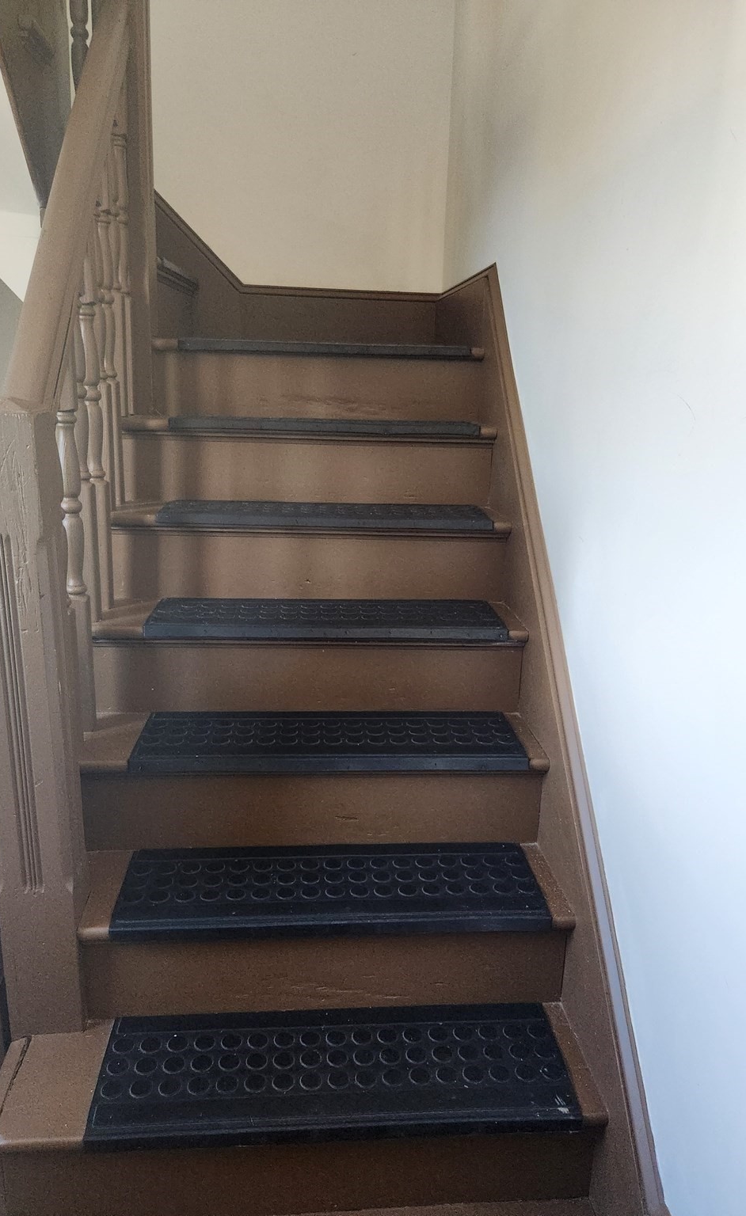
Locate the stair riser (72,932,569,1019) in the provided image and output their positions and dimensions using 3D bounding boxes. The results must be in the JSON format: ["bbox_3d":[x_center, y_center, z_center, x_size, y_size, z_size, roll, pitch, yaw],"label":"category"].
[{"bbox_3d":[-0.091,0.632,1.432,0.867,0.173,0.020,0,15,-4],"label":"stair riser"}]

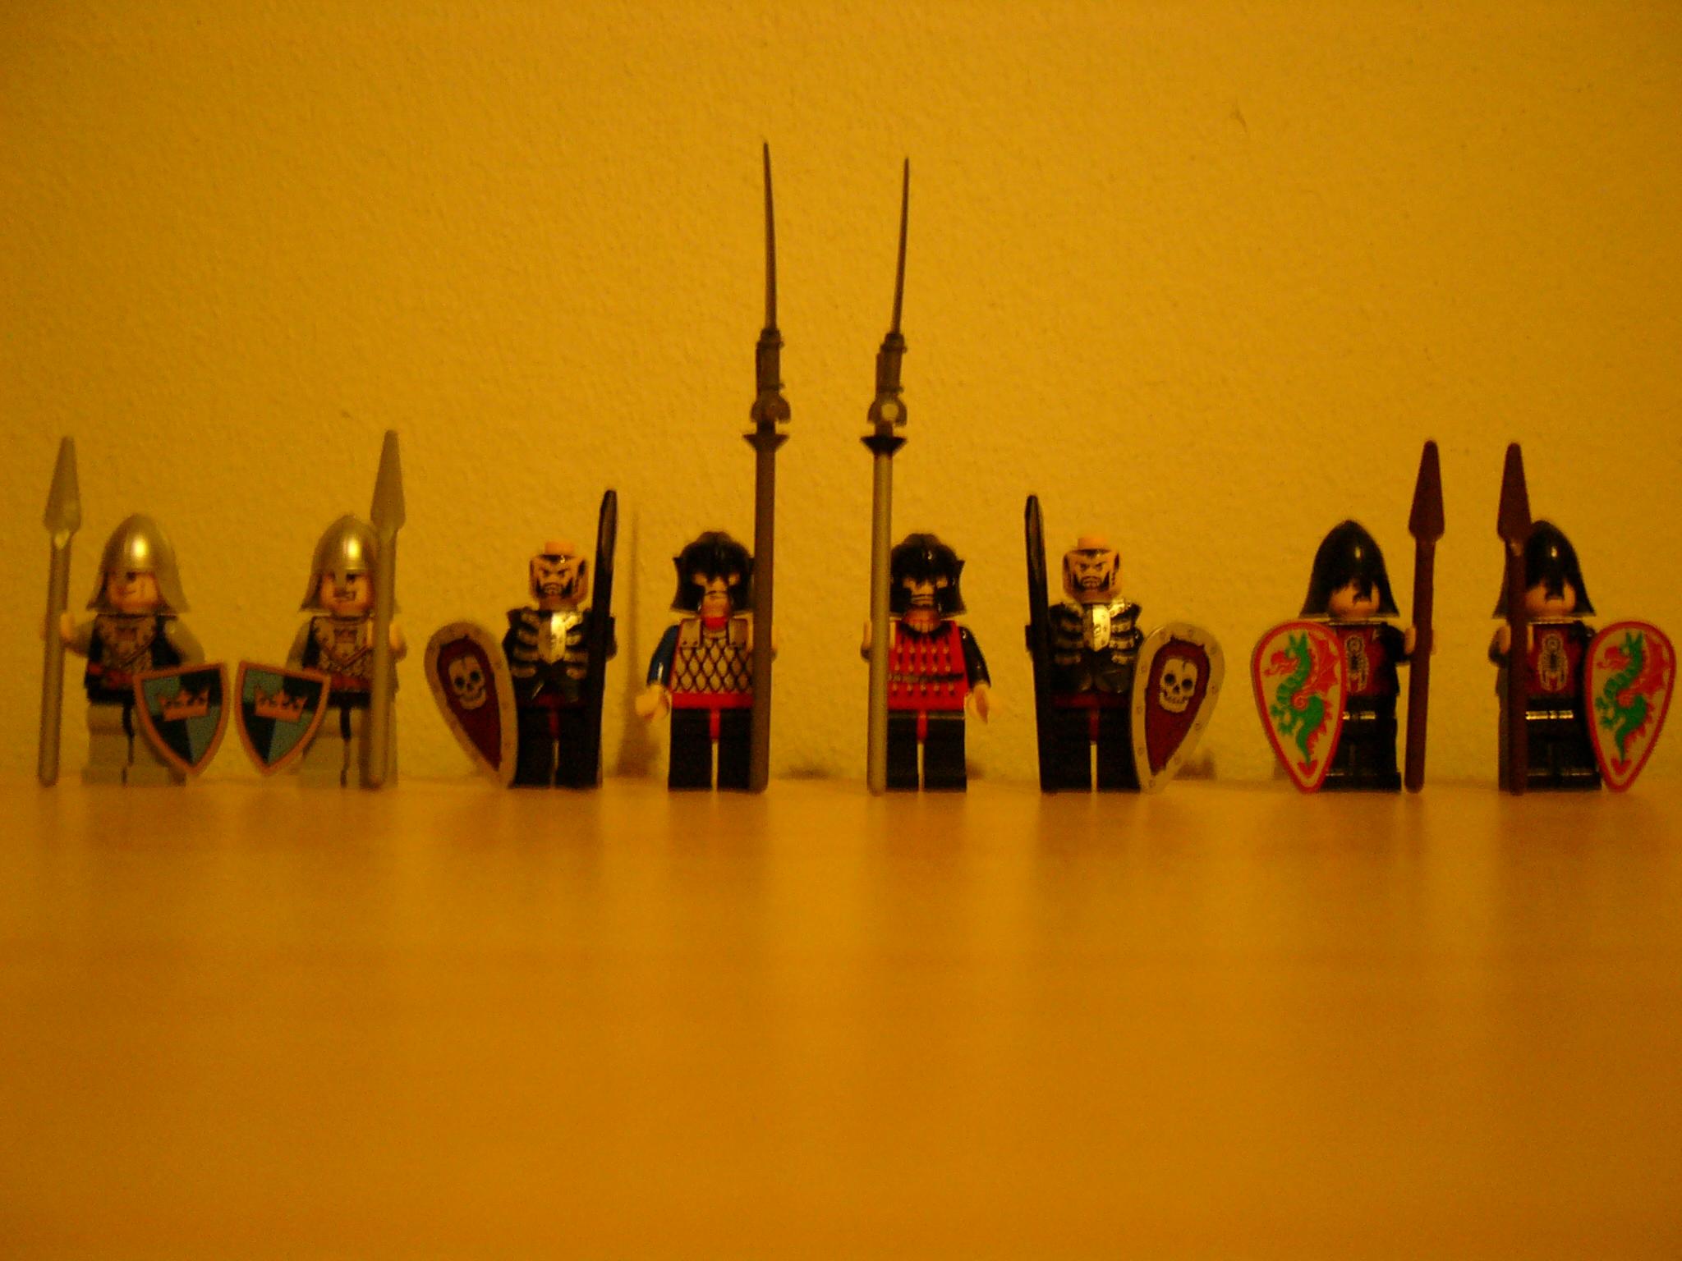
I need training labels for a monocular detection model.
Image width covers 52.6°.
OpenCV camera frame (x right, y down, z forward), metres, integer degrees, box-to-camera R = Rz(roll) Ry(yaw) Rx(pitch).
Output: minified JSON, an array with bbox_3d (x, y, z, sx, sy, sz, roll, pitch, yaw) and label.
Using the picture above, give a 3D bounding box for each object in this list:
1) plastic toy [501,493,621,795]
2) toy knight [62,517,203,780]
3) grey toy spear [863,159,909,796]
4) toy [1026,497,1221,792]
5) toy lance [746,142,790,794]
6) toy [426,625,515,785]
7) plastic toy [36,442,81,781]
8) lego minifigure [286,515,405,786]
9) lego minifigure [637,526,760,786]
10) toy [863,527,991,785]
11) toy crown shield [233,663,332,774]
[{"bbox_3d":[-0.046,0.002,0.279,0.020,0.048,0.019,0,0,0],"label":"plastic toy"},{"bbox_3d":[-0.117,0.003,0.280,0.022,0.045,0.018,0,0,0],"label":"toy knight"},{"bbox_3d":[0.008,-0.026,0.287,0.008,0.107,0.008,2,-3,0],"label":"grey toy spear"},{"bbox_3d":[0.047,0.003,0.287,0.033,0.050,0.022,0,0,1],"label":"toy"},{"bbox_3d":[-0.012,-0.026,0.274,0.007,0.104,0.007,1,0,0],"label":"toy lance"},{"bbox_3d":[-0.059,0.013,0.277,0.015,0.028,0.006,-16,0,12],"label":"toy"},{"bbox_3d":[-0.133,-0.003,0.288,0.006,0.060,0.005,2,-3,0],"label":"plastic toy"},{"bbox_3d":[-0.081,0.003,0.280,0.022,0.045,0.018,0,0,0],"label":"lego minifigure"},{"bbox_3d":[-0.022,0.005,0.281,0.022,0.043,0.018,0,0,0],"label":"lego minifigure"},{"bbox_3d":[0.015,0.005,0.287,0.022,0.044,0.021,0,0,1],"label":"toy"},{"bbox_3d":[-0.094,0.015,0.283,0.015,0.018,0.004,10,11,3],"label":"toy crown shield"}]

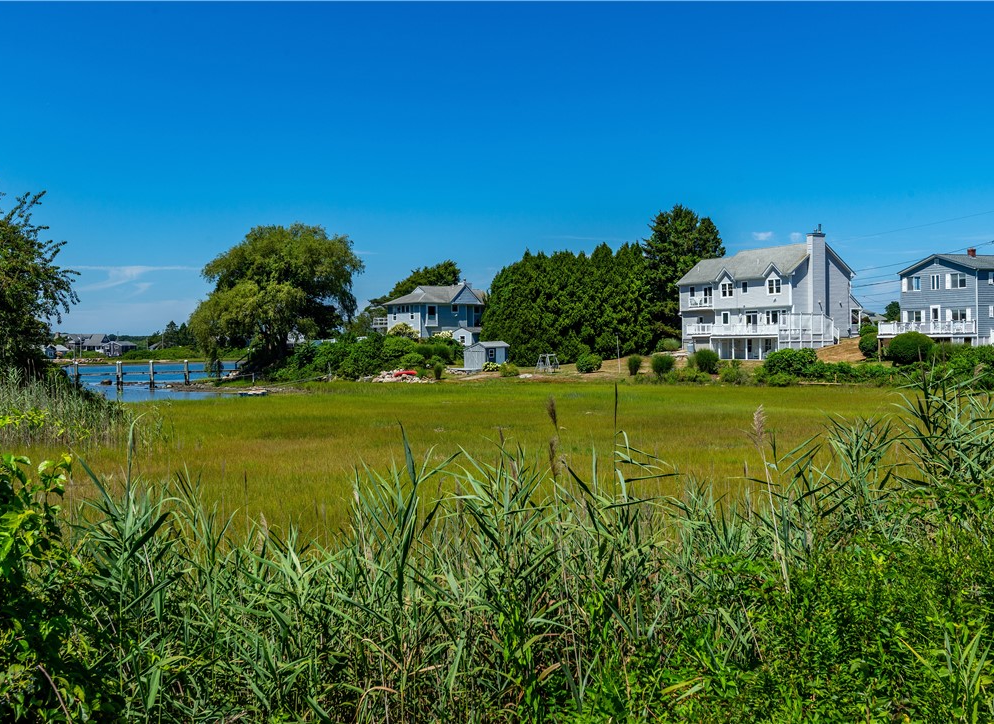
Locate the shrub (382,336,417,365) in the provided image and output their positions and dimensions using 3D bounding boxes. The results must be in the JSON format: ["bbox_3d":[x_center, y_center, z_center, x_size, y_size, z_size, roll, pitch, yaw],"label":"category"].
[{"bbox_3d":[-9.327,-1.100,101.000,3.252,2.679,2.900,-1,1,-5],"label":"shrub"}]

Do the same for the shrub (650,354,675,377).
[{"bbox_3d":[13.637,0.288,87.000,1.978,1.813,1.900,0,1,9],"label":"shrub"}]

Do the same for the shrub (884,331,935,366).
[{"bbox_3d":[30.475,-0.997,78.000,3.700,2.700,3.500,0,1,0],"label":"shrub"}]

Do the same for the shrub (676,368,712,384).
[{"bbox_3d":[15.152,1.112,81.000,2.750,1.250,2.200,0,1,0],"label":"shrub"}]

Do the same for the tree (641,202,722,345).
[{"bbox_3d":[20.844,-9.220,118.000,9.200,16.800,9.200,0,1,0],"label":"tree"}]

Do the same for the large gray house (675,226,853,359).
[{"bbox_3d":[26.225,-6.585,106.675,9.600,12.450,17.600,-1,1,-28],"label":"large gray house"}]

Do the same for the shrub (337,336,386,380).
[{"bbox_3d":[-12.064,-0.401,94.000,4.100,3.750,3.800,0,1,0],"label":"shrub"}]

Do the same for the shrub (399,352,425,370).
[{"bbox_3d":[-7.843,-0.046,98.000,2.599,1.671,2.200,-1,1,-5],"label":"shrub"}]

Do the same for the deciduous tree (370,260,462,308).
[{"bbox_3d":[-10.522,-8.104,138.000,12.025,10.326,9.500,-1,1,-4],"label":"deciduous tree"}]

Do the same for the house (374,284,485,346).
[{"bbox_3d":[-7.048,-5.157,121.000,10.500,7.400,10.000,0,1,-29],"label":"house"}]

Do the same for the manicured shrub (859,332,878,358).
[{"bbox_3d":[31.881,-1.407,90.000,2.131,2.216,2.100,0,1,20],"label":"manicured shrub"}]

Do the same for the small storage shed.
[{"bbox_3d":[-0.909,-0.622,101.000,2.700,2.750,3.100,0,1,43],"label":"small storage shed"}]

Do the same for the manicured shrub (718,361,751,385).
[{"bbox_3d":[18.446,0.815,82.000,2.500,1.900,2.300,0,1,0],"label":"manicured shrub"}]

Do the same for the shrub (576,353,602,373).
[{"bbox_3d":[8.411,0.045,96.000,2.350,1.850,2.300,0,1,0],"label":"shrub"}]

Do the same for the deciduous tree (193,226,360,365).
[{"bbox_3d":[-22.658,-6.905,108.000,17.800,14.800,16.500,0,1,0],"label":"deciduous tree"}]

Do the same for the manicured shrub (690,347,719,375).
[{"bbox_3d":[16.983,-0.041,86.000,2.400,2.150,2.300,0,1,0],"label":"manicured shrub"}]

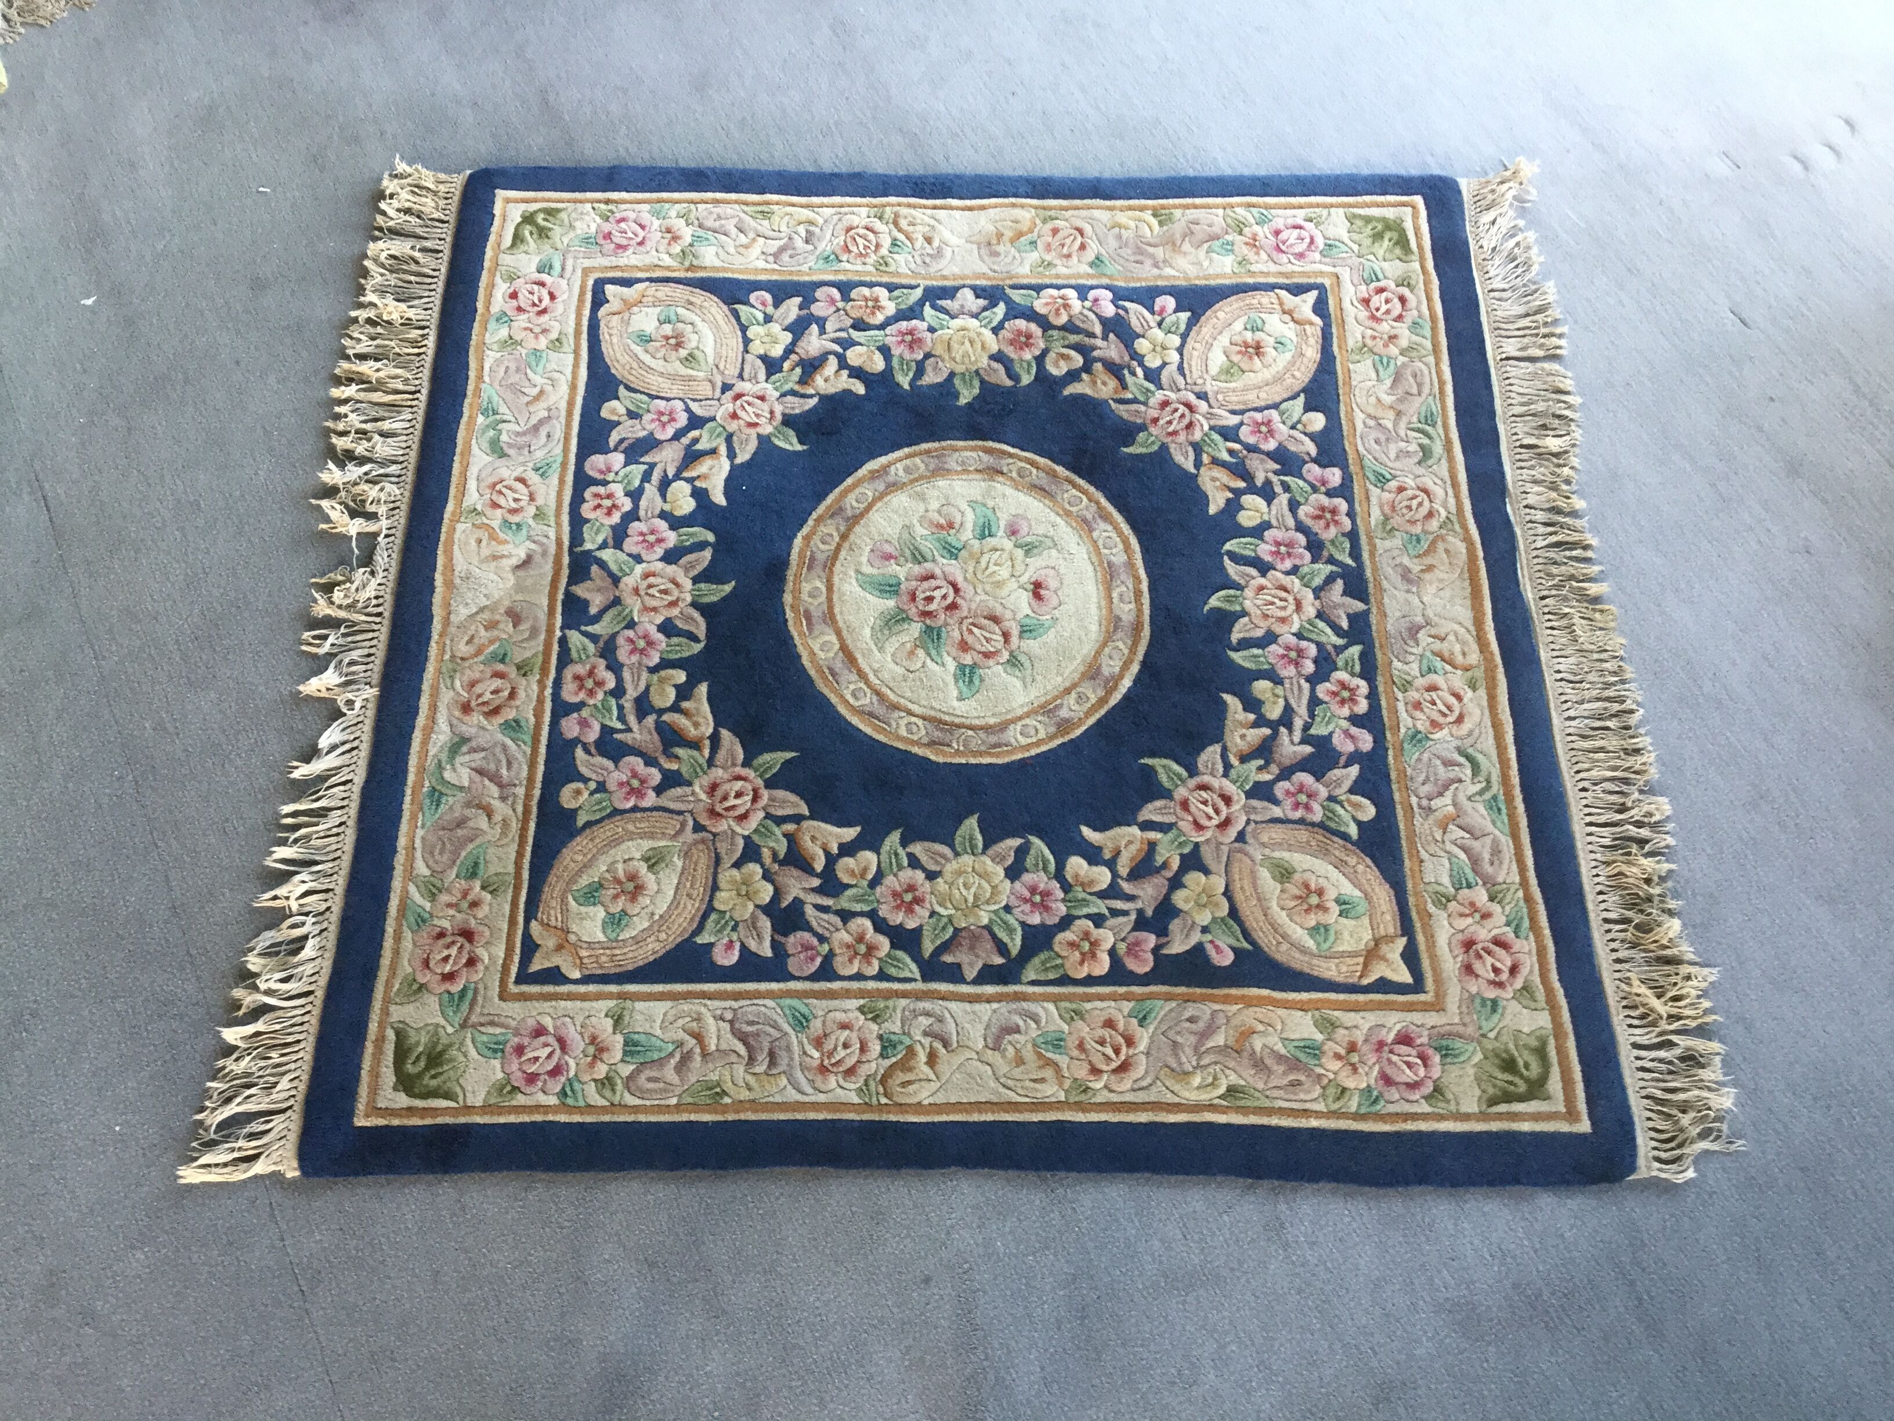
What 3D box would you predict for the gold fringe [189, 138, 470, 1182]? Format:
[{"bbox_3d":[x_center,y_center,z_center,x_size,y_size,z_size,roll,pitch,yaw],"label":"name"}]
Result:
[{"bbox_3d":[-0.638,-0.128,1.791,0.110,0.025,1.223,0,63,-1],"label":"gold fringe"}]

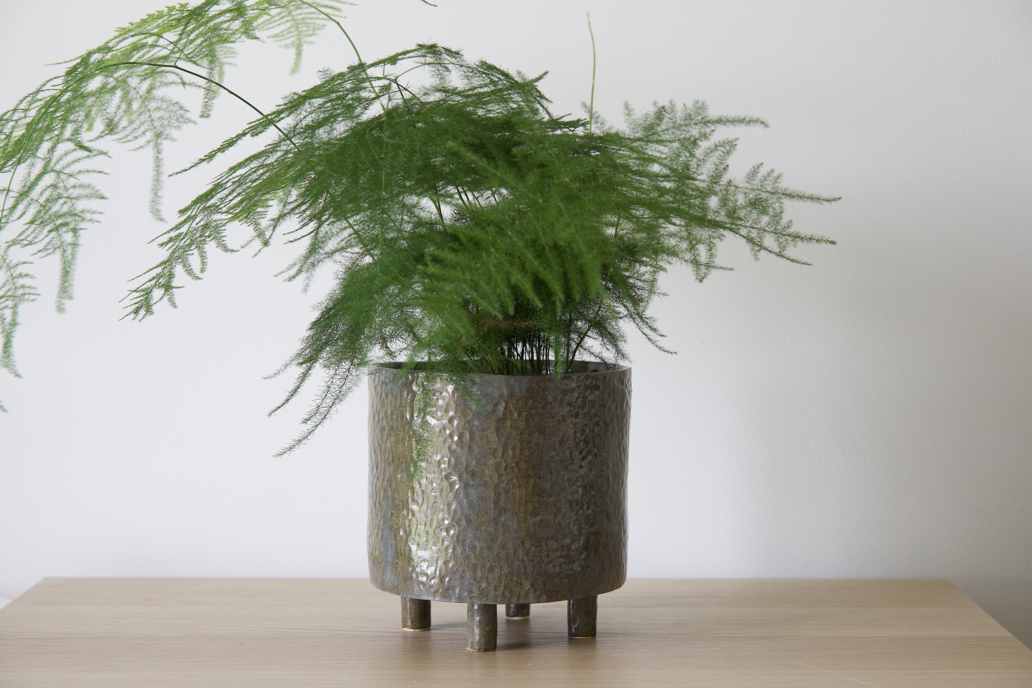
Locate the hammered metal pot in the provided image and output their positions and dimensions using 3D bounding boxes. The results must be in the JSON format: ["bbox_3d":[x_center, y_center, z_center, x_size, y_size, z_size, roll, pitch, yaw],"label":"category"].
[{"bbox_3d":[-0.013,0.100,1.644,0.200,0.164,0.200,0,3,0],"label":"hammered metal pot"}]

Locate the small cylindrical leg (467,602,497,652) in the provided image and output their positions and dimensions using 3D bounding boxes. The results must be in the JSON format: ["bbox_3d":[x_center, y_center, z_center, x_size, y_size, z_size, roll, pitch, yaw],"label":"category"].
[{"bbox_3d":[-0.026,0.205,1.586,0.022,0.039,0.022,0,3,0],"label":"small cylindrical leg"}]

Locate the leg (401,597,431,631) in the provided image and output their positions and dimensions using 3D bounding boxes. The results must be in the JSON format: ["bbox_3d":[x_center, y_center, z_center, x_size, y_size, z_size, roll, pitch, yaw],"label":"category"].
[{"bbox_3d":[-0.077,0.201,1.663,0.022,0.039,0.022,0,3,0],"label":"leg"}]

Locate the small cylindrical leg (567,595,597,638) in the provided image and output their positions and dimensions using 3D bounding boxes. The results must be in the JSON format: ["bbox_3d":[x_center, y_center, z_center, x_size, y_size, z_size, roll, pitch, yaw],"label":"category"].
[{"bbox_3d":[0.051,0.202,1.636,0.022,0.039,0.022,0,3,0],"label":"small cylindrical leg"}]

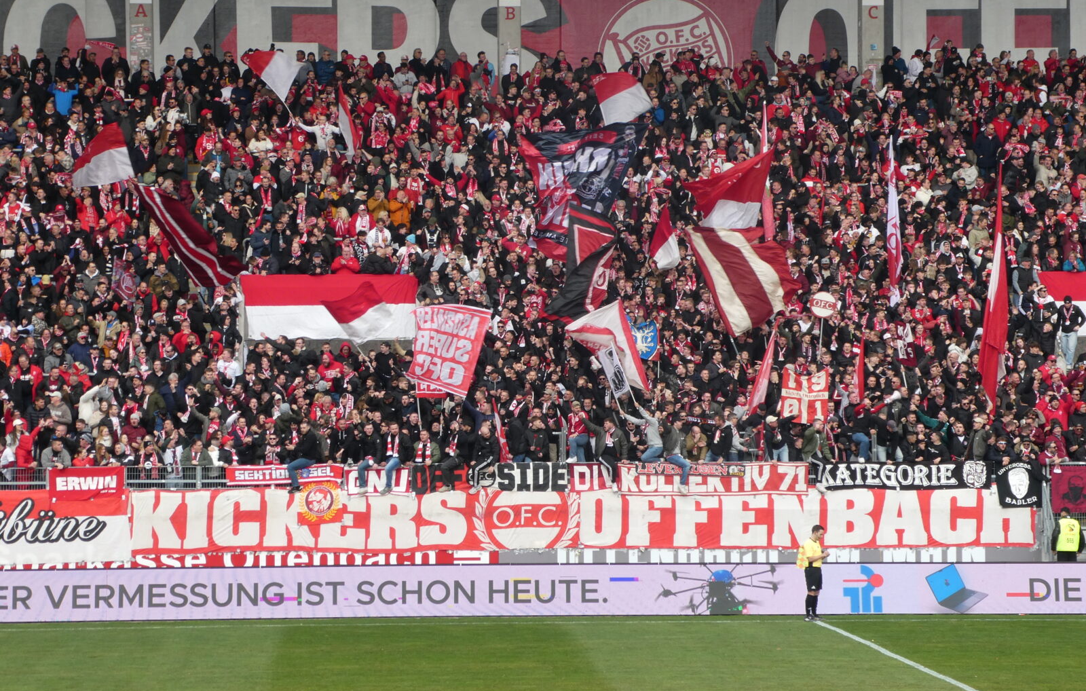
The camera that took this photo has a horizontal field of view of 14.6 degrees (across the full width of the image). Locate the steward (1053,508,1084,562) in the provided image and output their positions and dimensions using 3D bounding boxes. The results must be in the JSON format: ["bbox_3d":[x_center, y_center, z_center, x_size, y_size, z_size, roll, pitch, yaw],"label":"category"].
[{"bbox_3d":[10.719,4.203,86.300,0.640,1.820,0.380,0,-1,-11],"label":"steward"}]

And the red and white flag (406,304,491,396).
[{"bbox_3d":[-2.016,0.118,90.661,1.834,1.998,0.500,0,-1,-3],"label":"red and white flag"}]

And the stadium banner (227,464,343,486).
[{"bbox_3d":[-5.398,2.717,88.638,2.433,0.444,0.050,0,-1,-3],"label":"stadium banner"}]

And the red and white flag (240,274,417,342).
[{"bbox_3d":[-4.993,-0.878,98.519,4.125,1.539,0.070,0,-1,-3],"label":"red and white flag"}]

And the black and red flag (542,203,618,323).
[{"bbox_3d":[0.831,-1.831,94.251,1.680,2.662,0.700,0,-1,-3],"label":"black and red flag"}]

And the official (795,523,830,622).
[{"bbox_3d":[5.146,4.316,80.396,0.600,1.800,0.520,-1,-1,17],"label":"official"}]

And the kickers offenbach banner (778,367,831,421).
[{"bbox_3d":[5.439,1.052,88.300,1.026,1.114,0.120,0,-1,-3],"label":"kickers offenbach banner"}]

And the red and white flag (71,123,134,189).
[{"bbox_3d":[-10.012,-4.312,96.300,1.408,1.505,0.450,0,-1,-3],"label":"red and white flag"}]

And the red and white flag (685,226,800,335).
[{"bbox_3d":[4.404,-1.424,93.545,2.530,2.417,0.800,0,-1,-3],"label":"red and white flag"}]

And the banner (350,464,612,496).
[{"bbox_3d":[-1.311,2.735,86.700,5.488,0.625,0.060,0,-1,-3],"label":"banner"}]

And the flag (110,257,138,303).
[{"bbox_3d":[-9.332,-1.455,94.300,0.623,1.001,0.200,0,-1,-3],"label":"flag"}]

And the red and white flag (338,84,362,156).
[{"bbox_3d":[-4.571,-5.314,100.300,0.603,1.768,0.500,0,-1,-3],"label":"red and white flag"}]

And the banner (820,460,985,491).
[{"bbox_3d":[7.463,2.712,87.344,3.607,0.595,0.070,0,-1,-3],"label":"banner"}]

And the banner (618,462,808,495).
[{"bbox_3d":[3.580,2.804,89.141,4.000,0.696,0.050,0,-1,-3],"label":"banner"}]

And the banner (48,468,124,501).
[{"bbox_3d":[-9.294,2.815,86.200,1.545,0.691,0.050,0,-1,-3],"label":"banner"}]

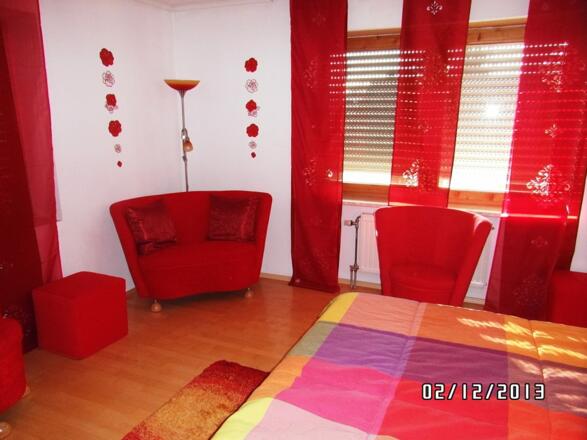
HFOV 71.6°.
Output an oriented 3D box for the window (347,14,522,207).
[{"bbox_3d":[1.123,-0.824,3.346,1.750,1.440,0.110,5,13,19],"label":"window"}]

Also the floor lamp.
[{"bbox_3d":[-1.028,-0.357,3.914,0.320,1.850,0.320,5,13,19],"label":"floor lamp"}]

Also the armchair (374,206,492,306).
[{"bbox_3d":[1.020,0.369,3.011,0.760,0.860,0.630,8,14,29],"label":"armchair"}]

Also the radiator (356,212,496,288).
[{"bbox_3d":[1.094,0.251,3.470,1.040,0.550,0.110,5,13,19],"label":"radiator"}]

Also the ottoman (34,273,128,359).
[{"bbox_3d":[-1.412,0.630,2.727,0.385,0.405,0.385,6,13,21],"label":"ottoman"}]

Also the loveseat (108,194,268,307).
[{"bbox_3d":[-0.857,0.226,3.540,1.280,0.870,0.700,-4,13,-23],"label":"loveseat"}]

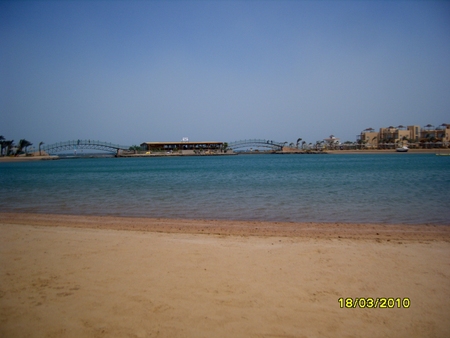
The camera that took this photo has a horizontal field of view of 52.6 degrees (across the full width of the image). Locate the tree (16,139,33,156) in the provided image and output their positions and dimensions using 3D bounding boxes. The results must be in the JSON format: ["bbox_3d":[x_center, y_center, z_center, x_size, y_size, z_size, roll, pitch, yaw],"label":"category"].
[{"bbox_3d":[-60.780,-6.430,138.000,4.700,5.400,4.400,-2,3,-24],"label":"tree"}]

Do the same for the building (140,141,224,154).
[{"bbox_3d":[-15.220,-7.720,165.000,29.500,4.500,9.000,-2,3,-26],"label":"building"}]

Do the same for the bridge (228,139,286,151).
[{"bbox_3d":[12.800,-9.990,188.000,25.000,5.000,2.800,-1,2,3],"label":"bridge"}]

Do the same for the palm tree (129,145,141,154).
[{"bbox_3d":[-31.410,-6.700,158.000,4.000,3.600,3.800,-2,2,-11],"label":"palm tree"}]

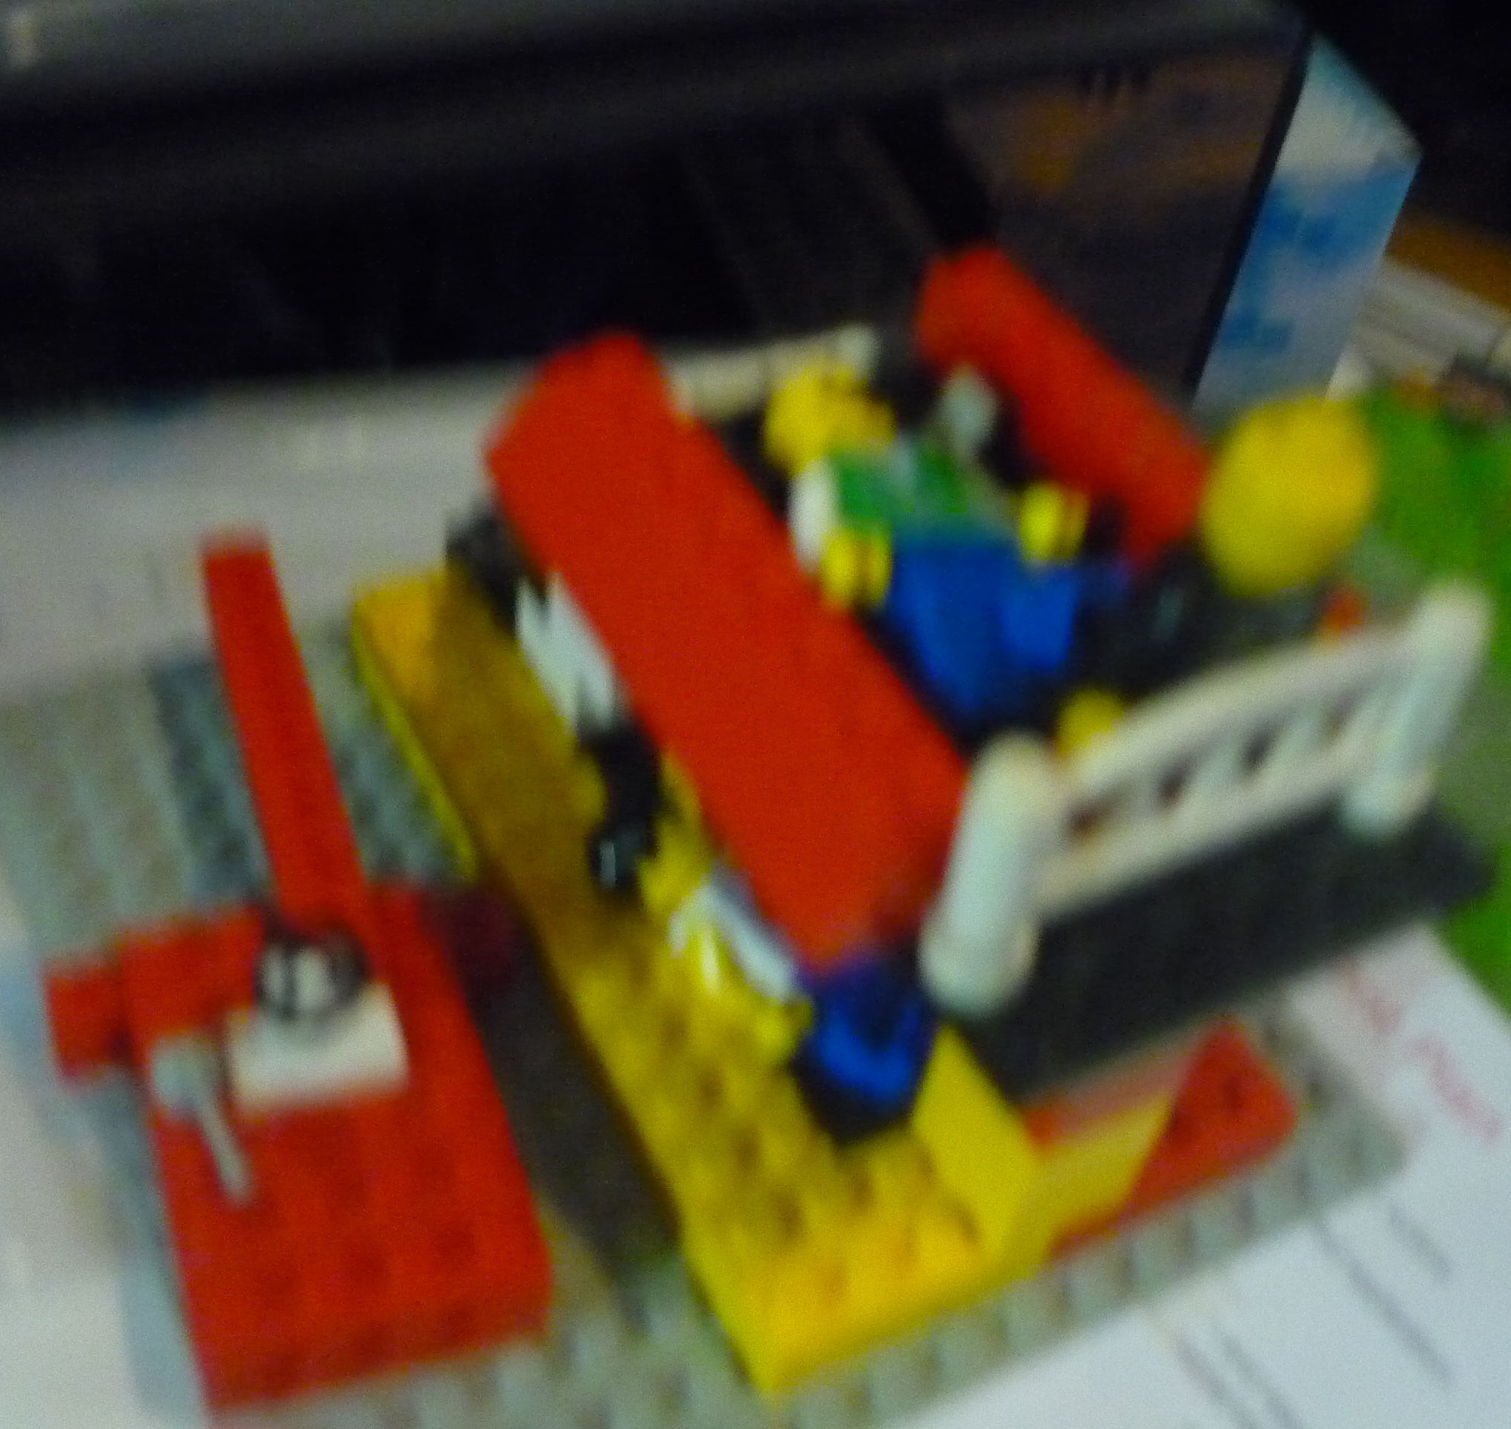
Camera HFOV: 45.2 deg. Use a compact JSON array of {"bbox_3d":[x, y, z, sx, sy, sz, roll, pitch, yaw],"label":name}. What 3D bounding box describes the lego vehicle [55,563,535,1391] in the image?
[{"bbox_3d":[-0.051,0.017,0.201,0.045,0.020,0.109,-10,46,-16],"label":"lego vehicle"}]

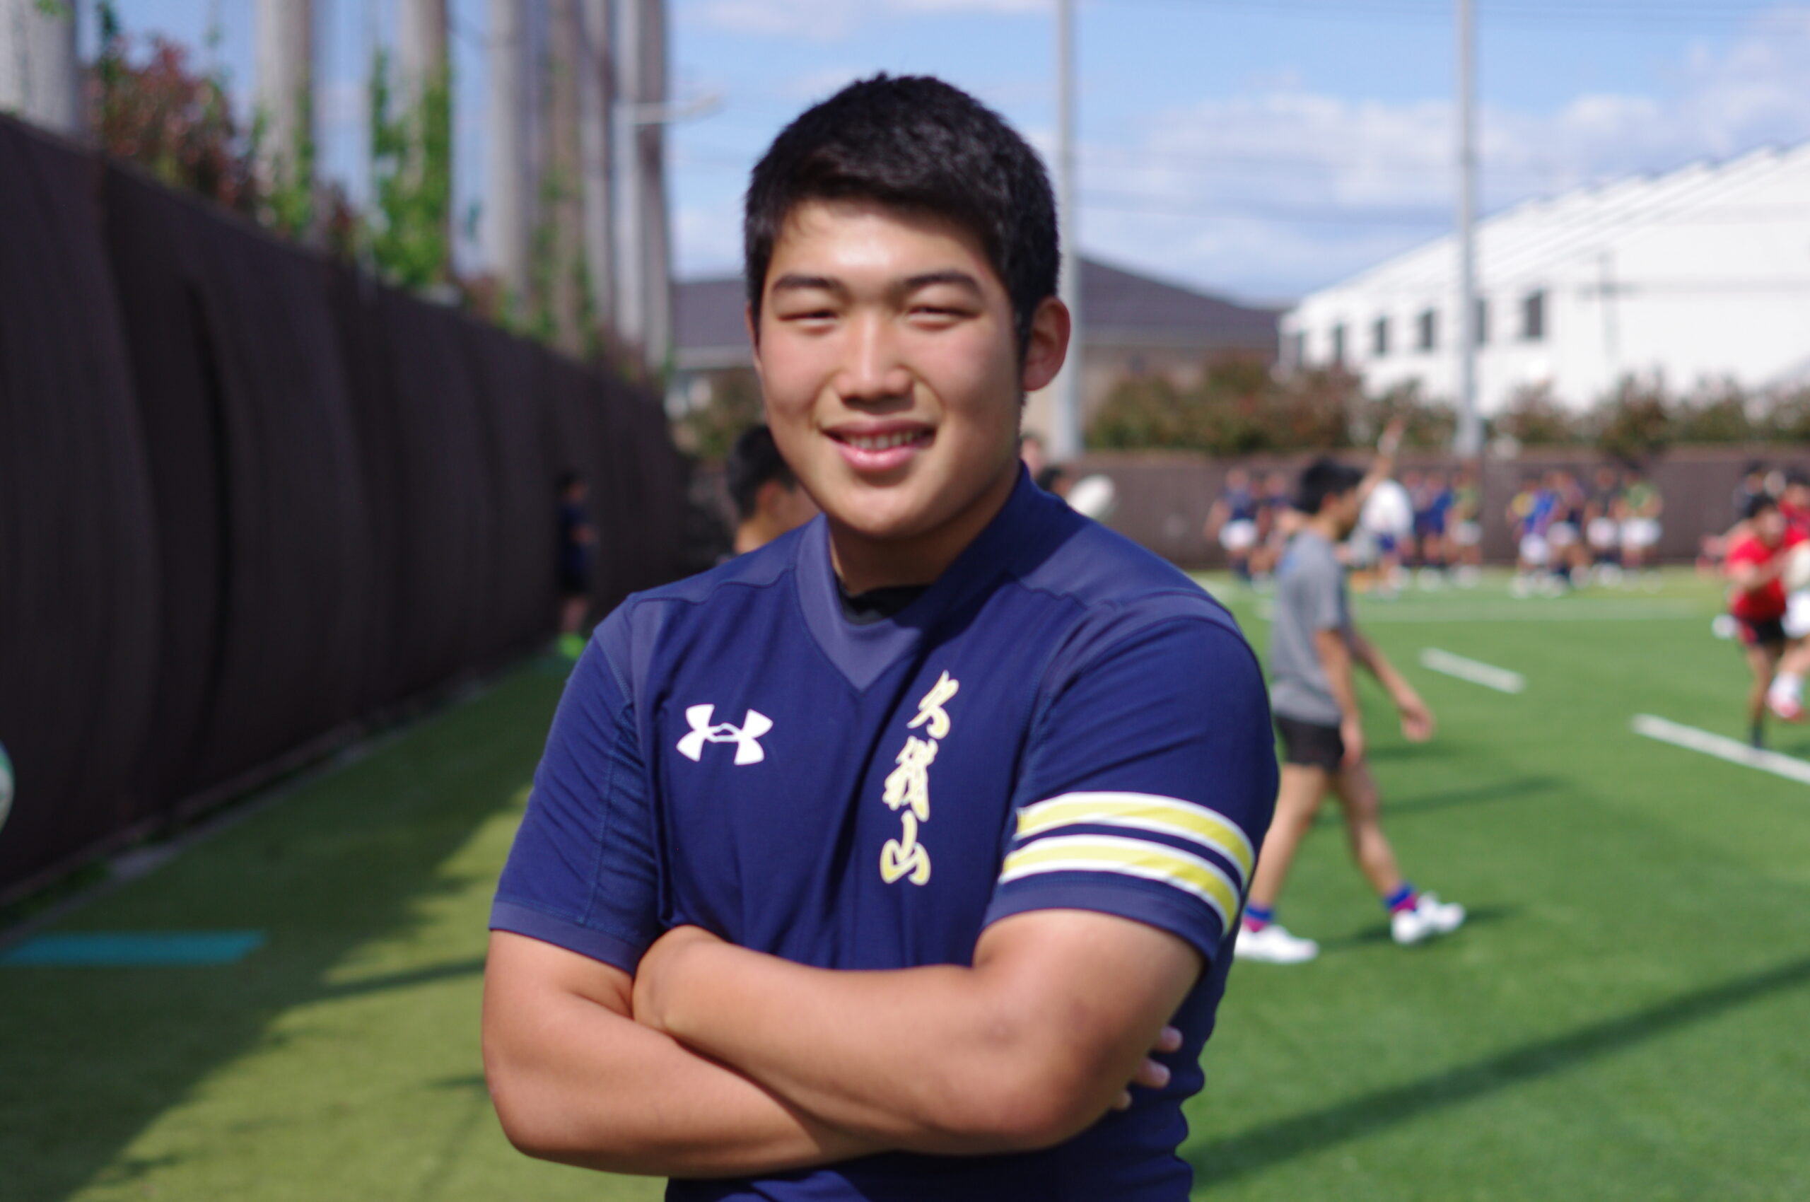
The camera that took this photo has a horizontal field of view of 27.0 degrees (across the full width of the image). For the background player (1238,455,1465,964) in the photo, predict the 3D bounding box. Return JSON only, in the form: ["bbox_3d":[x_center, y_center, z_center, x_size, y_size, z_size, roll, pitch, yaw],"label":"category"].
[{"bbox_3d":[1.552,0.371,13.100,0.790,1.710,0.500,-1,2,-21],"label":"background player"}]

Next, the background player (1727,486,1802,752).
[{"bbox_3d":[5.241,0.107,22.900,0.650,1.540,0.550,1,2,38],"label":"background player"}]

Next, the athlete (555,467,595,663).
[{"bbox_3d":[-3.053,-0.321,34.900,0.380,1.700,0.450,0,2,30],"label":"athlete"}]

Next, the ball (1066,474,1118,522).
[{"bbox_3d":[0.997,-0.542,20.200,0.290,0.190,0.190,-45,0,0],"label":"ball"}]

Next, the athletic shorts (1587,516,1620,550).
[{"bbox_3d":[10.944,-1.052,59.000,0.400,0.380,0.280,0,2,6],"label":"athletic shorts"}]

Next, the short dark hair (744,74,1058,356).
[{"bbox_3d":[-0.001,-0.212,2.100,0.175,0.170,0.205,0,2,13],"label":"short dark hair"}]

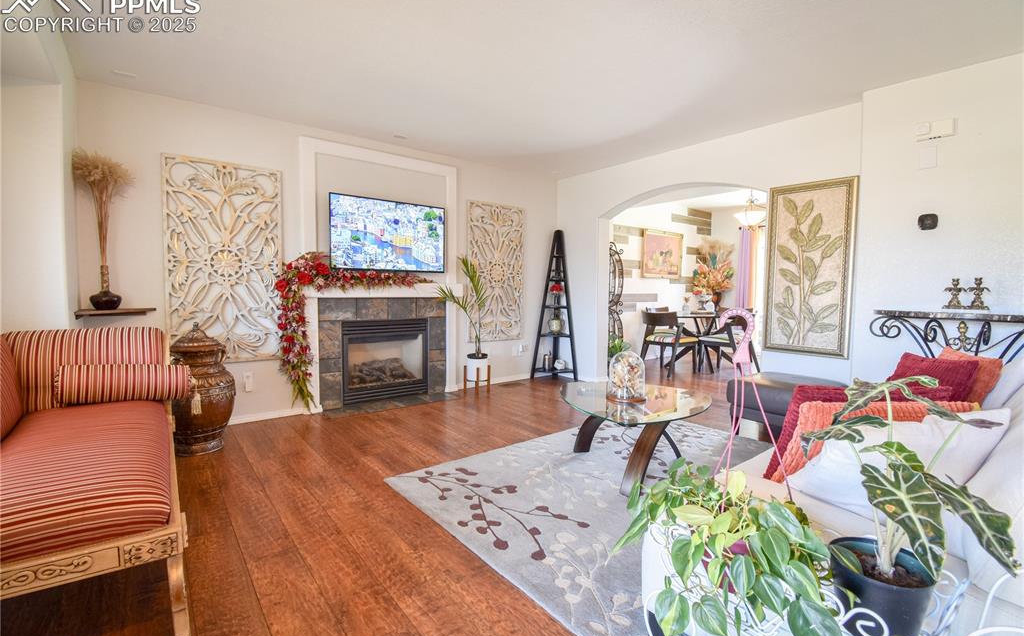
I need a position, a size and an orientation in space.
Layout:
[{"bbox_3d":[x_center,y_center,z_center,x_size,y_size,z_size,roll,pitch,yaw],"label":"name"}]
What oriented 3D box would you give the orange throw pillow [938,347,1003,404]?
[{"bbox_3d":[2.141,0.339,2.050,0.140,0.410,0.420,21,6,6],"label":"orange throw pillow"}]

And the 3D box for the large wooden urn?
[{"bbox_3d":[-2.090,0.454,2.814,0.409,0.836,0.409,-2,4,-37],"label":"large wooden urn"}]

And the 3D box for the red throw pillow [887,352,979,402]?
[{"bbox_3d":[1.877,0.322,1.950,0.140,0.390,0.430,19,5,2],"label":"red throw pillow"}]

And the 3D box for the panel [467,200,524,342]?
[{"bbox_3d":[-0.173,-0.501,4.814,0.751,1.514,0.035,-2,4,-37],"label":"panel"}]

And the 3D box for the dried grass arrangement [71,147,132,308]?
[{"bbox_3d":[-2.661,-0.573,2.778,0.320,1.036,0.310,-2,4,-37],"label":"dried grass arrangement"}]

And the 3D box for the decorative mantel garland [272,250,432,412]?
[{"bbox_3d":[-1.340,0.089,3.825,1.382,1.309,0.240,-2,4,-37],"label":"decorative mantel garland"}]

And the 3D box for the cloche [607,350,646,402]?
[{"bbox_3d":[0.694,0.341,2.574,0.240,0.285,0.240,0,4,0],"label":"cloche"}]

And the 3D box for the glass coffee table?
[{"bbox_3d":[0.753,0.689,2.553,0.940,0.424,0.940,-2,4,-37],"label":"glass coffee table"}]

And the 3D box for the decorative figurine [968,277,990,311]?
[{"bbox_3d":[2.708,-0.139,2.467,0.080,0.190,0.090,-3,5,-42],"label":"decorative figurine"}]

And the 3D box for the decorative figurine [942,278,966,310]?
[{"bbox_3d":[2.693,-0.149,2.596,0.090,0.192,0.110,-2,4,-41],"label":"decorative figurine"}]

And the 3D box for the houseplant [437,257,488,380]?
[{"bbox_3d":[-0.520,0.026,4.480,0.530,1.330,0.420,0,4,0],"label":"houseplant"}]

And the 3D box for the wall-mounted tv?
[{"bbox_3d":[-1.130,-0.766,4.022,1.100,0.650,0.060,-2,4,-36],"label":"wall-mounted tv"}]

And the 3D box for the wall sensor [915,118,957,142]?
[{"bbox_3d":[2.674,-1.186,2.697,0.045,0.110,0.180,-3,5,-42],"label":"wall sensor"}]

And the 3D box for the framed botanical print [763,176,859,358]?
[{"bbox_3d":[2.342,-0.380,3.376,0.050,1.360,0.580,-3,5,-42],"label":"framed botanical print"}]

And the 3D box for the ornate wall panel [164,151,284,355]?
[{"bbox_3d":[-2.195,-0.419,3.293,0.740,1.521,0.035,-2,4,-37],"label":"ornate wall panel"}]

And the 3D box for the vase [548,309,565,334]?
[{"bbox_3d":[0.548,0.043,5.250,0.190,0.290,0.160,1,4,6],"label":"vase"}]

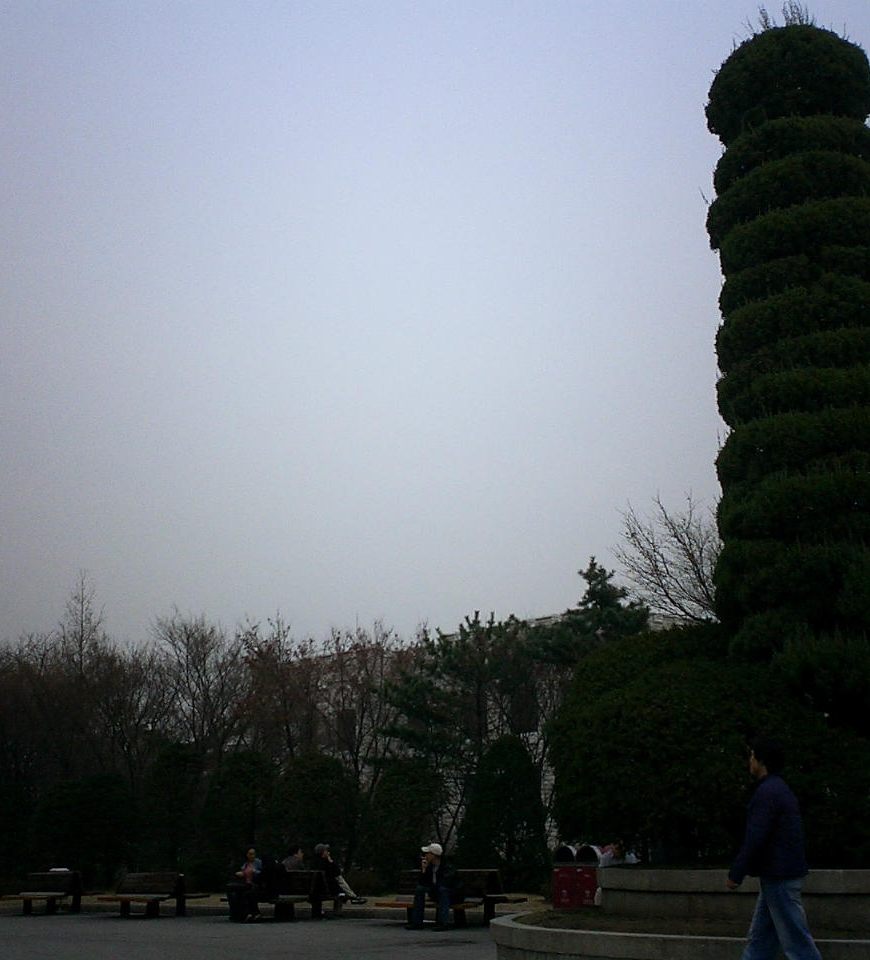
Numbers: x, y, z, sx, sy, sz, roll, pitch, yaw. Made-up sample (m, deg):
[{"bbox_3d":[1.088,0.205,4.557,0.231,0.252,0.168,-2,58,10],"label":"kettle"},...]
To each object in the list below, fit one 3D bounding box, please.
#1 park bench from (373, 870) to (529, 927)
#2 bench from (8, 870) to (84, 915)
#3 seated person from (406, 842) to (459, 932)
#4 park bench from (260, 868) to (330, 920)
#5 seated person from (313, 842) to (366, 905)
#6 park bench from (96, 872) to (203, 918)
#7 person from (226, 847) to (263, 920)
[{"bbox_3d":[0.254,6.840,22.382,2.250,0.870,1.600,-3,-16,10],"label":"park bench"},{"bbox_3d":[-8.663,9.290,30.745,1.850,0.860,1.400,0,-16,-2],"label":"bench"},{"bbox_3d":[-0.008,6.328,21.384,0.580,1.310,0.850,-6,-17,20],"label":"seated person"},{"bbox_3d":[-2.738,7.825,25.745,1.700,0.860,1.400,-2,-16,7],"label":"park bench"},{"bbox_3d":[-1.782,7.477,25.531,0.950,1.300,0.500,-4,-16,11],"label":"seated person"},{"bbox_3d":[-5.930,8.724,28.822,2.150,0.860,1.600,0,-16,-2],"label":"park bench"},{"bbox_3d":[-3.468,7.398,25.037,0.550,1.300,0.800,-7,-17,23],"label":"person"}]

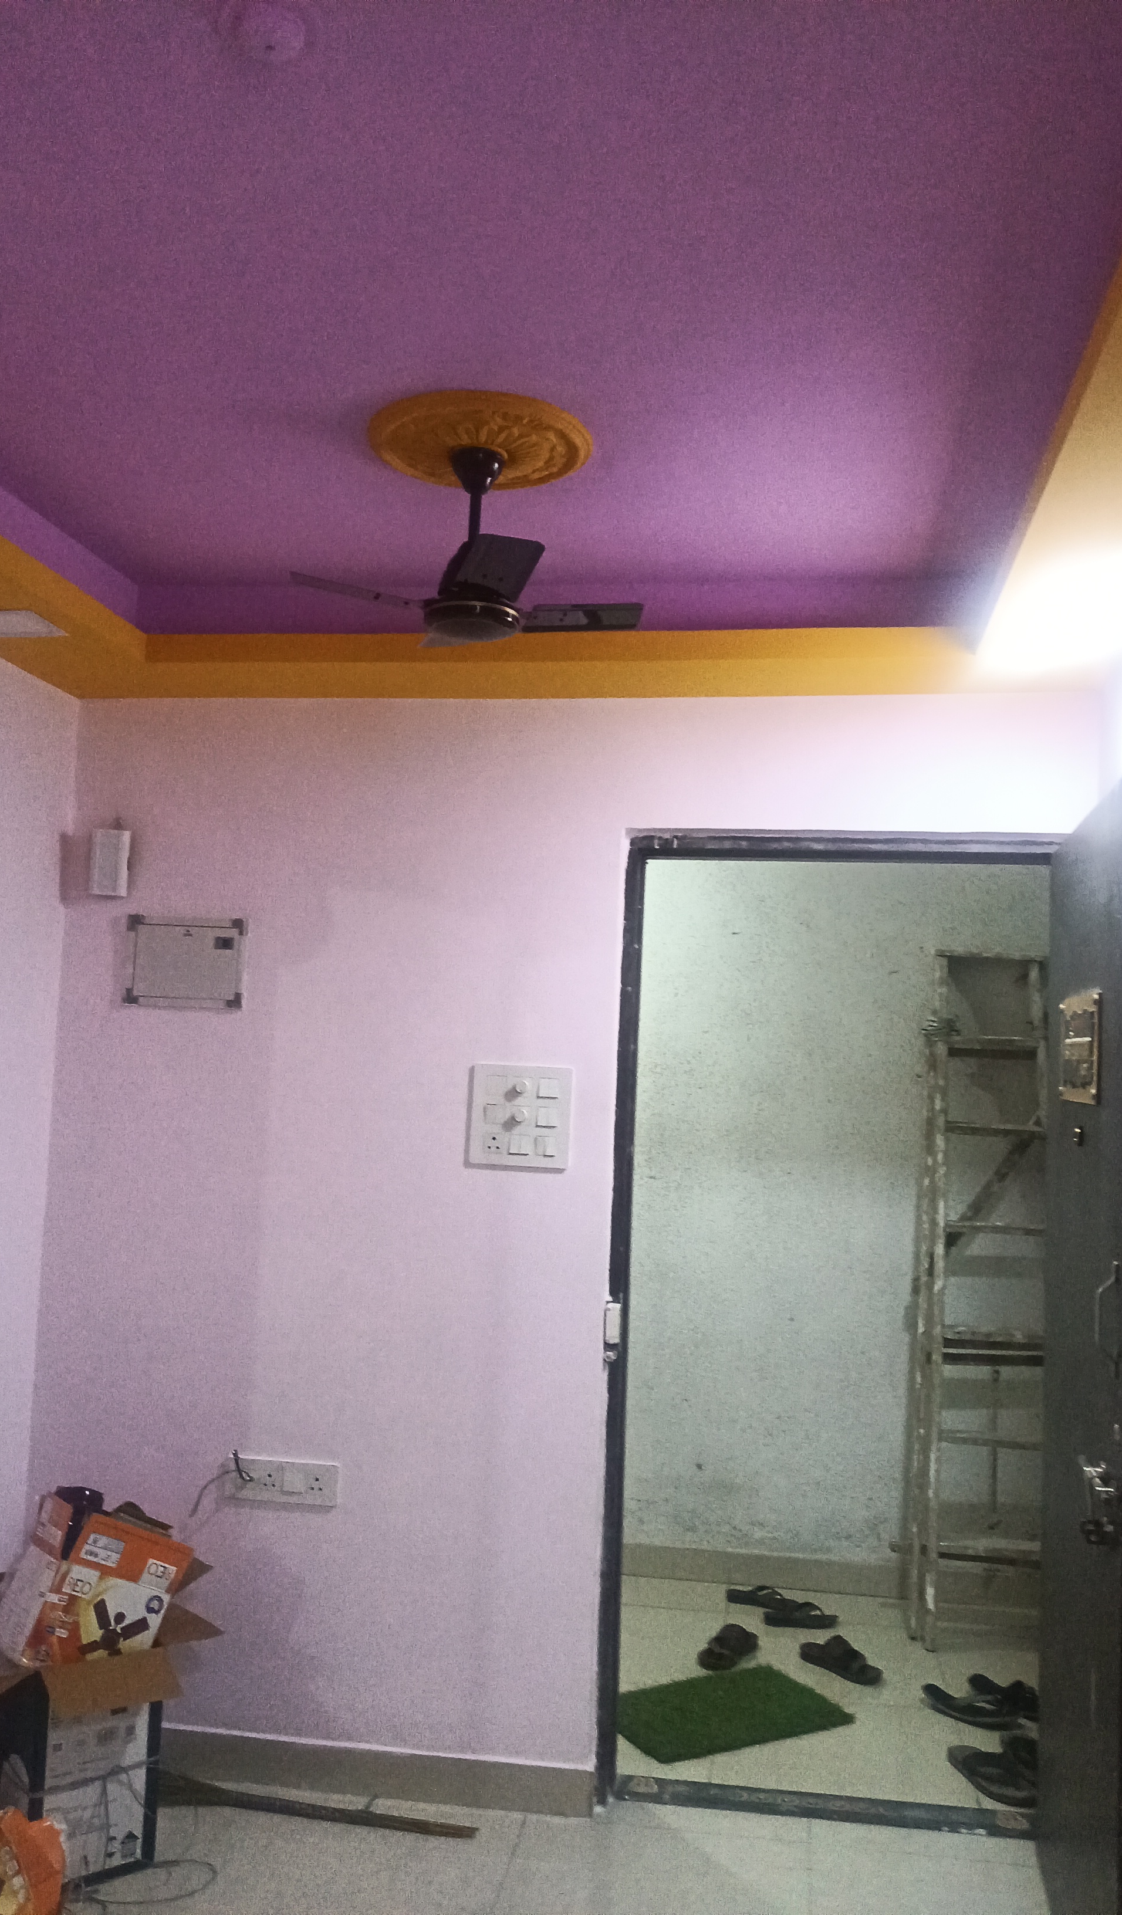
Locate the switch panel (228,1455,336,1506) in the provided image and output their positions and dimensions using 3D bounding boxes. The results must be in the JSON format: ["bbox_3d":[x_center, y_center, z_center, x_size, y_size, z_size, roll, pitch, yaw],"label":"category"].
[{"bbox_3d":[-0.606,1.145,3.265,0.250,0.089,0.020,1,-5,9],"label":"switch panel"}]

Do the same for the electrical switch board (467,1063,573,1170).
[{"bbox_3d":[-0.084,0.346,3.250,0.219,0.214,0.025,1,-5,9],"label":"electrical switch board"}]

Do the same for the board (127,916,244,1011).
[{"bbox_3d":[-0.851,0.011,3.390,0.270,0.203,0.035,1,-5,9],"label":"board"}]

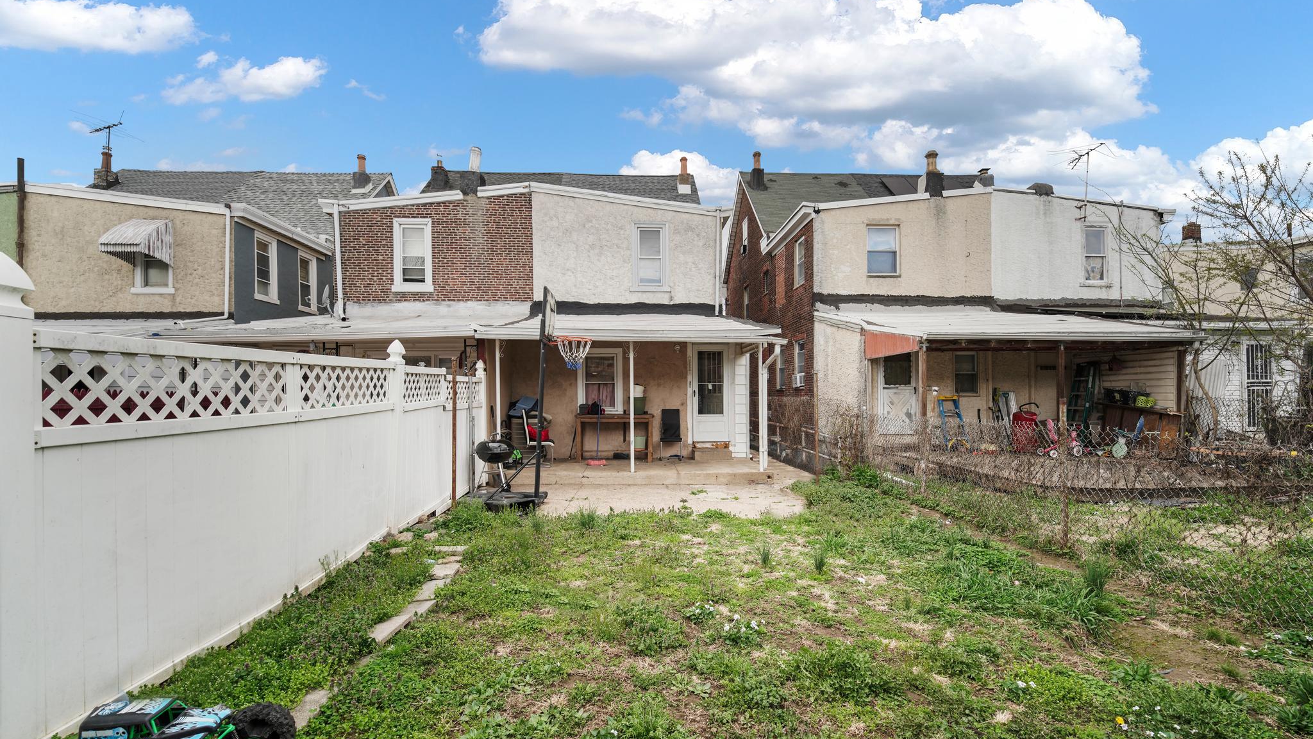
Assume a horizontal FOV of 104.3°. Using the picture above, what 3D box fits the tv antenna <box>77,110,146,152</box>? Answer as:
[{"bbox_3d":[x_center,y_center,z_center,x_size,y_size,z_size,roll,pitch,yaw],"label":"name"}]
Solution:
[{"bbox_3d":[-21.749,-9.260,20.212,1.900,0.950,2.200,-1,-3,19],"label":"tv antenna"}]

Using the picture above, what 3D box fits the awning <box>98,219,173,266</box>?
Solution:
[{"bbox_3d":[-12.491,-3.167,12.301,0.950,1.220,0.870,0,-2,-2],"label":"awning"}]

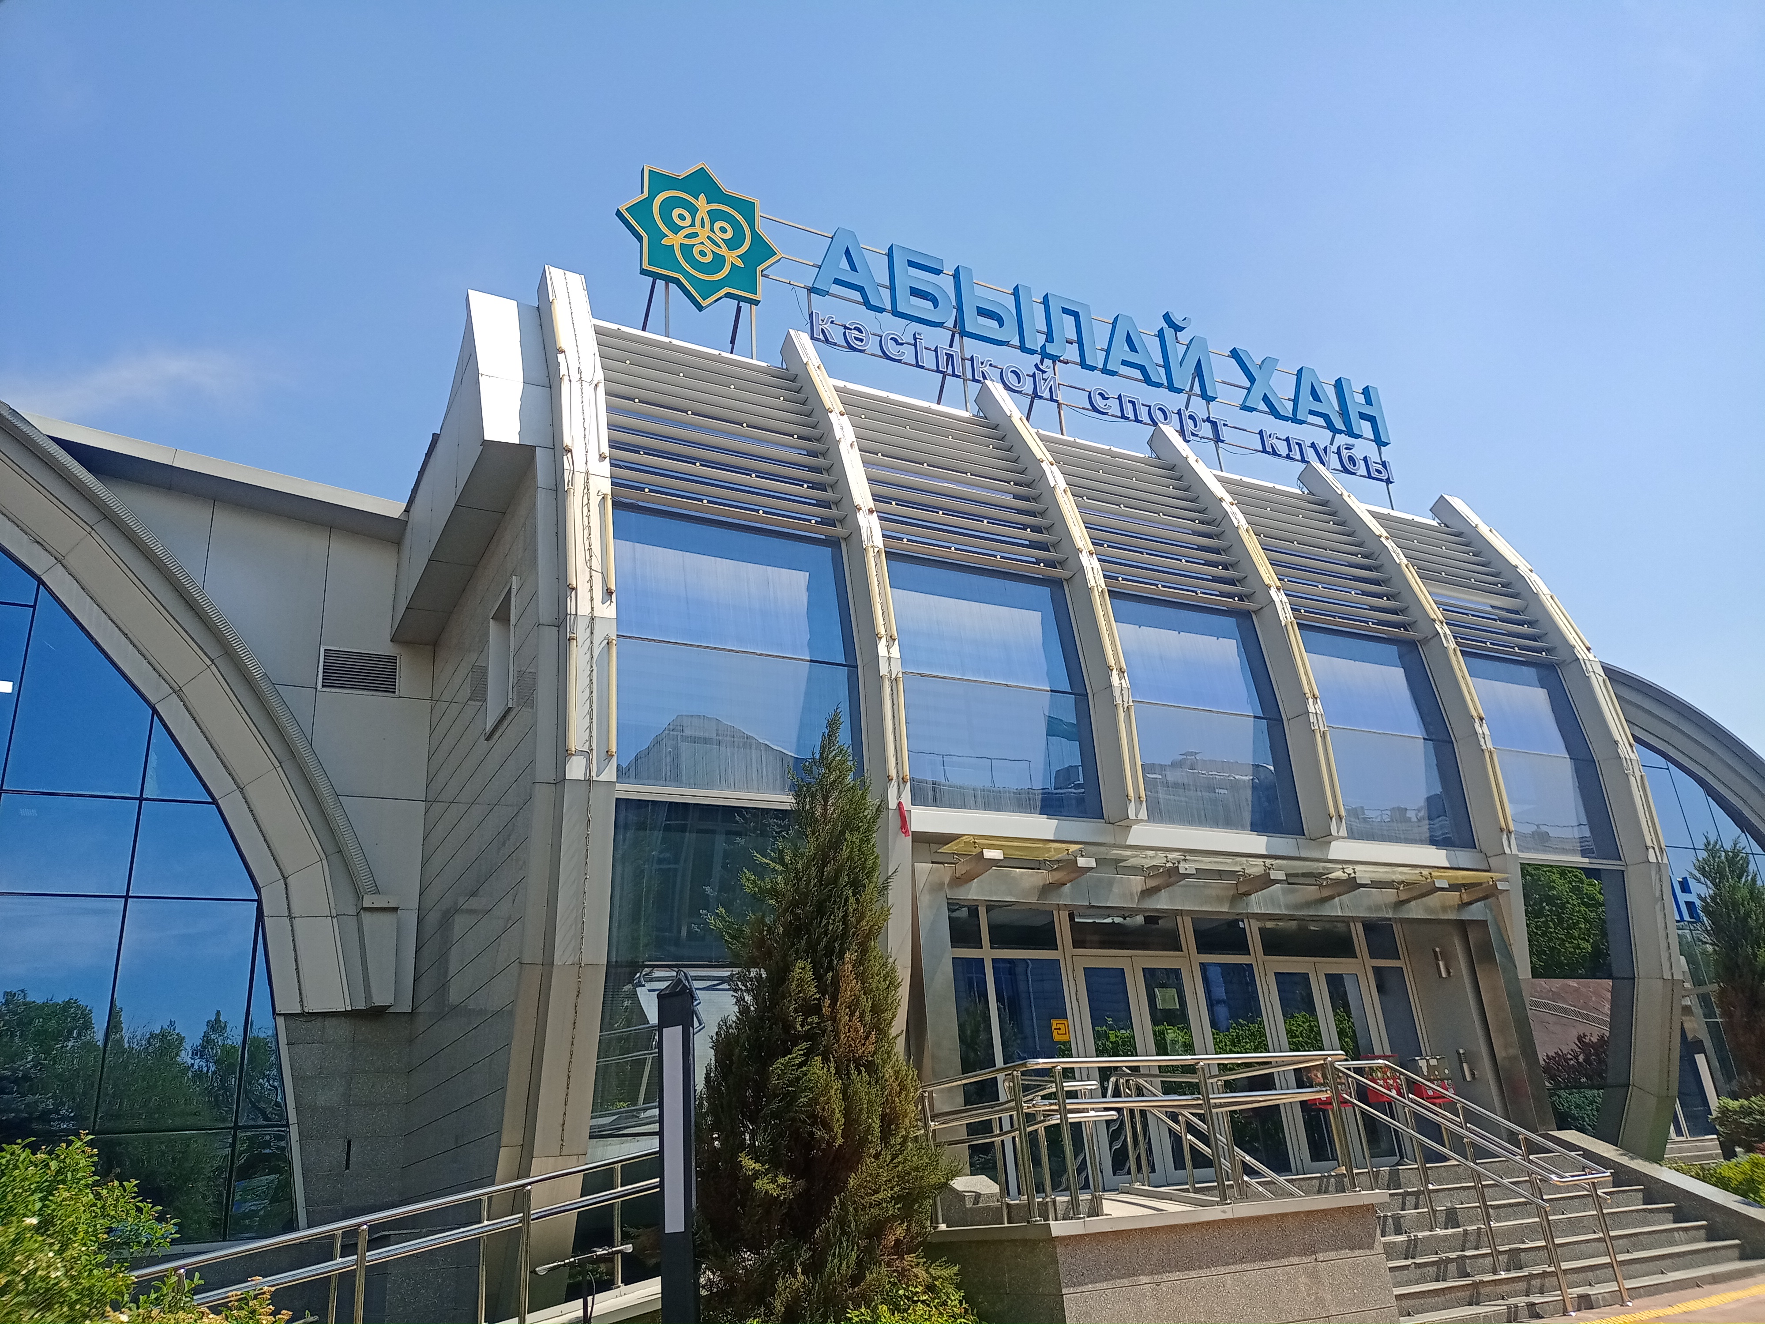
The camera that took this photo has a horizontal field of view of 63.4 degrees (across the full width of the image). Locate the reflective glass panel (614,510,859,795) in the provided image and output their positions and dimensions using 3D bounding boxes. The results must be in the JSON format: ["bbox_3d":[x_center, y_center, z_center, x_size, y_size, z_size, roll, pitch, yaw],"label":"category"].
[{"bbox_3d":[-1.351,-0.125,12.352,2.387,2.616,0.200,8,-26,-28],"label":"reflective glass panel"}]

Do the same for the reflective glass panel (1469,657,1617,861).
[{"bbox_3d":[7.788,1.085,17.273,2.387,2.616,0.200,8,-26,-28],"label":"reflective glass panel"}]

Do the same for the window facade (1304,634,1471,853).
[{"bbox_3d":[5.503,0.783,16.043,2.387,2.616,0.200,8,-26,-28],"label":"window facade"}]

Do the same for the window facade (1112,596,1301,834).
[{"bbox_3d":[3.219,0.480,14.813,2.387,2.616,0.200,8,-26,-28],"label":"window facade"}]

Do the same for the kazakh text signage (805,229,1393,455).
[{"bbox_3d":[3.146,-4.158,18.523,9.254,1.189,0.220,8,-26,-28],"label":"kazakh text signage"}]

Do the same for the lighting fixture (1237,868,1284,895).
[{"bbox_3d":[3.642,2.126,13.710,0.195,0.105,0.460,8,-26,-28],"label":"lighting fixture"}]

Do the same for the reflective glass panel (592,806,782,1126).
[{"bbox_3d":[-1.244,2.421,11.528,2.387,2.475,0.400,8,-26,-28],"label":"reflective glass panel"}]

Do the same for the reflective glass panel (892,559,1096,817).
[{"bbox_3d":[0.934,0.177,13.582,2.387,2.616,0.200,8,-26,-28],"label":"reflective glass panel"}]

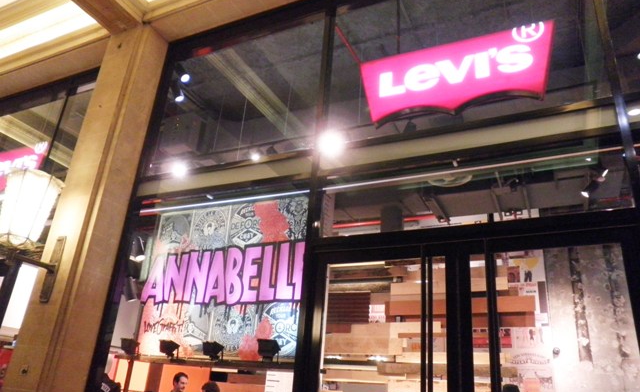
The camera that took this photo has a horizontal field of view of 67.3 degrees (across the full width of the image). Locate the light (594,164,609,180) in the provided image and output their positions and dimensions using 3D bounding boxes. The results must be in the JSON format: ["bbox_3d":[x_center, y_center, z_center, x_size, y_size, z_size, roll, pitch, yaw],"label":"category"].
[{"bbox_3d":[3.116,-0.260,5.320,0.130,0.130,0.100,-15,-30,38],"label":"light"}]

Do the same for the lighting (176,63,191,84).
[{"bbox_3d":[-1.733,-1.556,6.104,0.110,0.200,0.170,13,-24,-20],"label":"lighting"}]

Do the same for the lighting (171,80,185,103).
[{"bbox_3d":[-1.783,-1.308,6.015,0.110,0.210,0.150,18,-27,-29],"label":"lighting"}]

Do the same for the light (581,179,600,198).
[{"bbox_3d":[2.986,-0.083,5.307,0.180,0.170,0.110,6,-23,-3],"label":"light"}]

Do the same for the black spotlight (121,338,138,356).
[{"bbox_3d":[-1.941,1.544,4.897,0.160,0.160,0.140,2,-23,6],"label":"black spotlight"}]

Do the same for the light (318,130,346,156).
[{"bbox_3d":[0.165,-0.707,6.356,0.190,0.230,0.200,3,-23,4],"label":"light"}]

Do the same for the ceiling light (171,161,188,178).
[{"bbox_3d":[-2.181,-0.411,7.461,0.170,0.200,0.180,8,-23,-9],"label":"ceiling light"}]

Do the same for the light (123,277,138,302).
[{"bbox_3d":[-1.996,0.985,5.064,0.130,0.240,0.110,-17,-31,41],"label":"light"}]

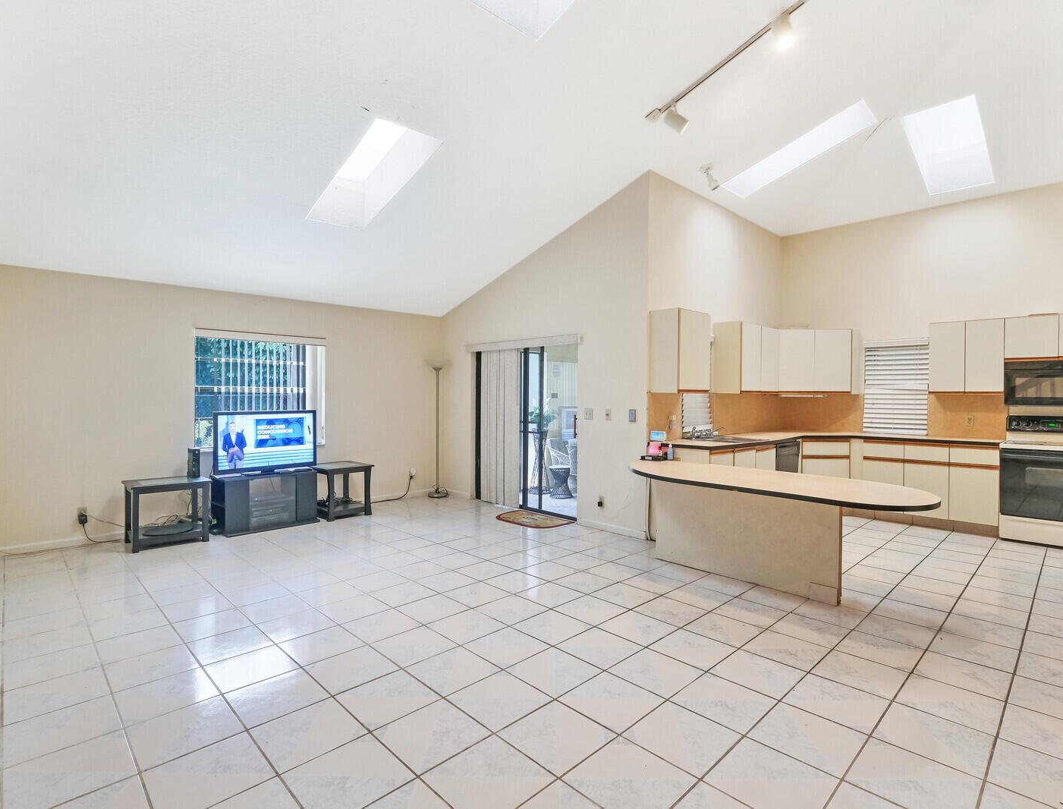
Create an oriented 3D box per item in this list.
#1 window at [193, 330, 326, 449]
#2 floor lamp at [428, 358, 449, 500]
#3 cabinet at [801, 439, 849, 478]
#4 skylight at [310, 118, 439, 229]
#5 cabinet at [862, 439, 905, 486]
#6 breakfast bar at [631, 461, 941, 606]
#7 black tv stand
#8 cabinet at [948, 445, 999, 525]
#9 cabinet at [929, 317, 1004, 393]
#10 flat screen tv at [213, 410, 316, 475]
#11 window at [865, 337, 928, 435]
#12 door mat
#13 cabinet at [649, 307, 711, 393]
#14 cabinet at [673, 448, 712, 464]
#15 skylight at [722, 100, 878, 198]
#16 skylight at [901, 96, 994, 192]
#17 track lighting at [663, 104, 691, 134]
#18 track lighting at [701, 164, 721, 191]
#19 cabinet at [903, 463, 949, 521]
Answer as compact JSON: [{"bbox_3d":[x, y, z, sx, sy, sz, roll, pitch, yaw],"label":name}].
[{"bbox_3d":[-2.942,-0.155,5.597,1.310,1.240,0.110,-1,1,-42],"label":"window"},{"bbox_3d":[-1.284,0.339,6.956,0.300,1.860,0.300,0,1,0],"label":"floor lamp"},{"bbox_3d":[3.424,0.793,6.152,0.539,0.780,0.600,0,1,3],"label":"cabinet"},{"bbox_3d":[-1.358,-1.907,4.224,0.526,0.150,1.287,-1,-18,-42],"label":"skylight"},{"bbox_3d":[4.140,0.790,5.816,0.606,0.780,0.375,-1,1,-44],"label":"cabinet"},{"bbox_3d":[1.728,0.949,3.897,2.250,0.760,1.080,1,1,44],"label":"breakfast bar"},{"bbox_3d":[-2.801,1.011,5.355,0.907,0.545,0.455,-1,1,-44],"label":"black tv stand"},{"bbox_3d":[4.683,0.803,5.297,0.606,0.780,0.378,-1,1,-44],"label":"cabinet"},{"bbox_3d":[4.663,-0.501,5.425,0.605,0.755,0.335,1,1,44],"label":"cabinet"},{"bbox_3d":[-2.786,0.385,5.343,0.970,0.640,0.160,-1,1,-42],"label":"flat screen tv"},{"bbox_3d":[4.298,-0.196,5.986,0.640,1.140,0.090,1,1,44],"label":"window"},{"bbox_3d":[-0.007,1.281,5.647,0.478,0.015,0.823,-1,1,-44],"label":"door mat"},{"bbox_3d":[1.456,-0.499,4.959,0.590,0.785,0.330,-1,1,-42],"label":"cabinet"},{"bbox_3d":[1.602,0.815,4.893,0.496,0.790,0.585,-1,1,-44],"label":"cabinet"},{"bbox_3d":[2.709,-2.625,5.212,0.556,0.150,1.347,1,-20,-46],"label":"skylight"},{"bbox_3d":[4.136,-2.516,4.986,1.310,0.140,0.530,22,-15,-40],"label":"skylight"},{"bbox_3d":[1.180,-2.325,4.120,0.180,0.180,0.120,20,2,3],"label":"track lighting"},{"bbox_3d":[1.760,-2.233,4.980,0.170,0.240,0.140,0,1,-22],"label":"track lighting"},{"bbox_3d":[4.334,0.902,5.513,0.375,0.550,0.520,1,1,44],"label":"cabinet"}]

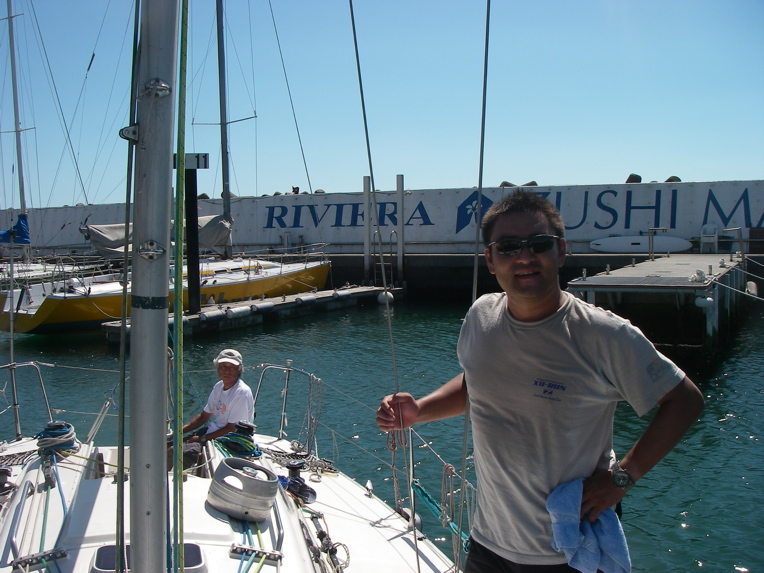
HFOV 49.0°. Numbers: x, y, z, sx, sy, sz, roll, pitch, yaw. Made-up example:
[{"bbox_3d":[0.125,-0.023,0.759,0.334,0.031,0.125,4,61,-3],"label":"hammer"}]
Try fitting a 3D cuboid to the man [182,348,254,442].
[{"bbox_3d":[-1.381,1.083,6.537,0.780,1.150,0.620,-5,5,-44],"label":"man"}]

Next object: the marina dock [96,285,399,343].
[{"bbox_3d":[-3.538,0.723,26.206,2.100,0.520,13.300,1,4,27],"label":"marina dock"}]

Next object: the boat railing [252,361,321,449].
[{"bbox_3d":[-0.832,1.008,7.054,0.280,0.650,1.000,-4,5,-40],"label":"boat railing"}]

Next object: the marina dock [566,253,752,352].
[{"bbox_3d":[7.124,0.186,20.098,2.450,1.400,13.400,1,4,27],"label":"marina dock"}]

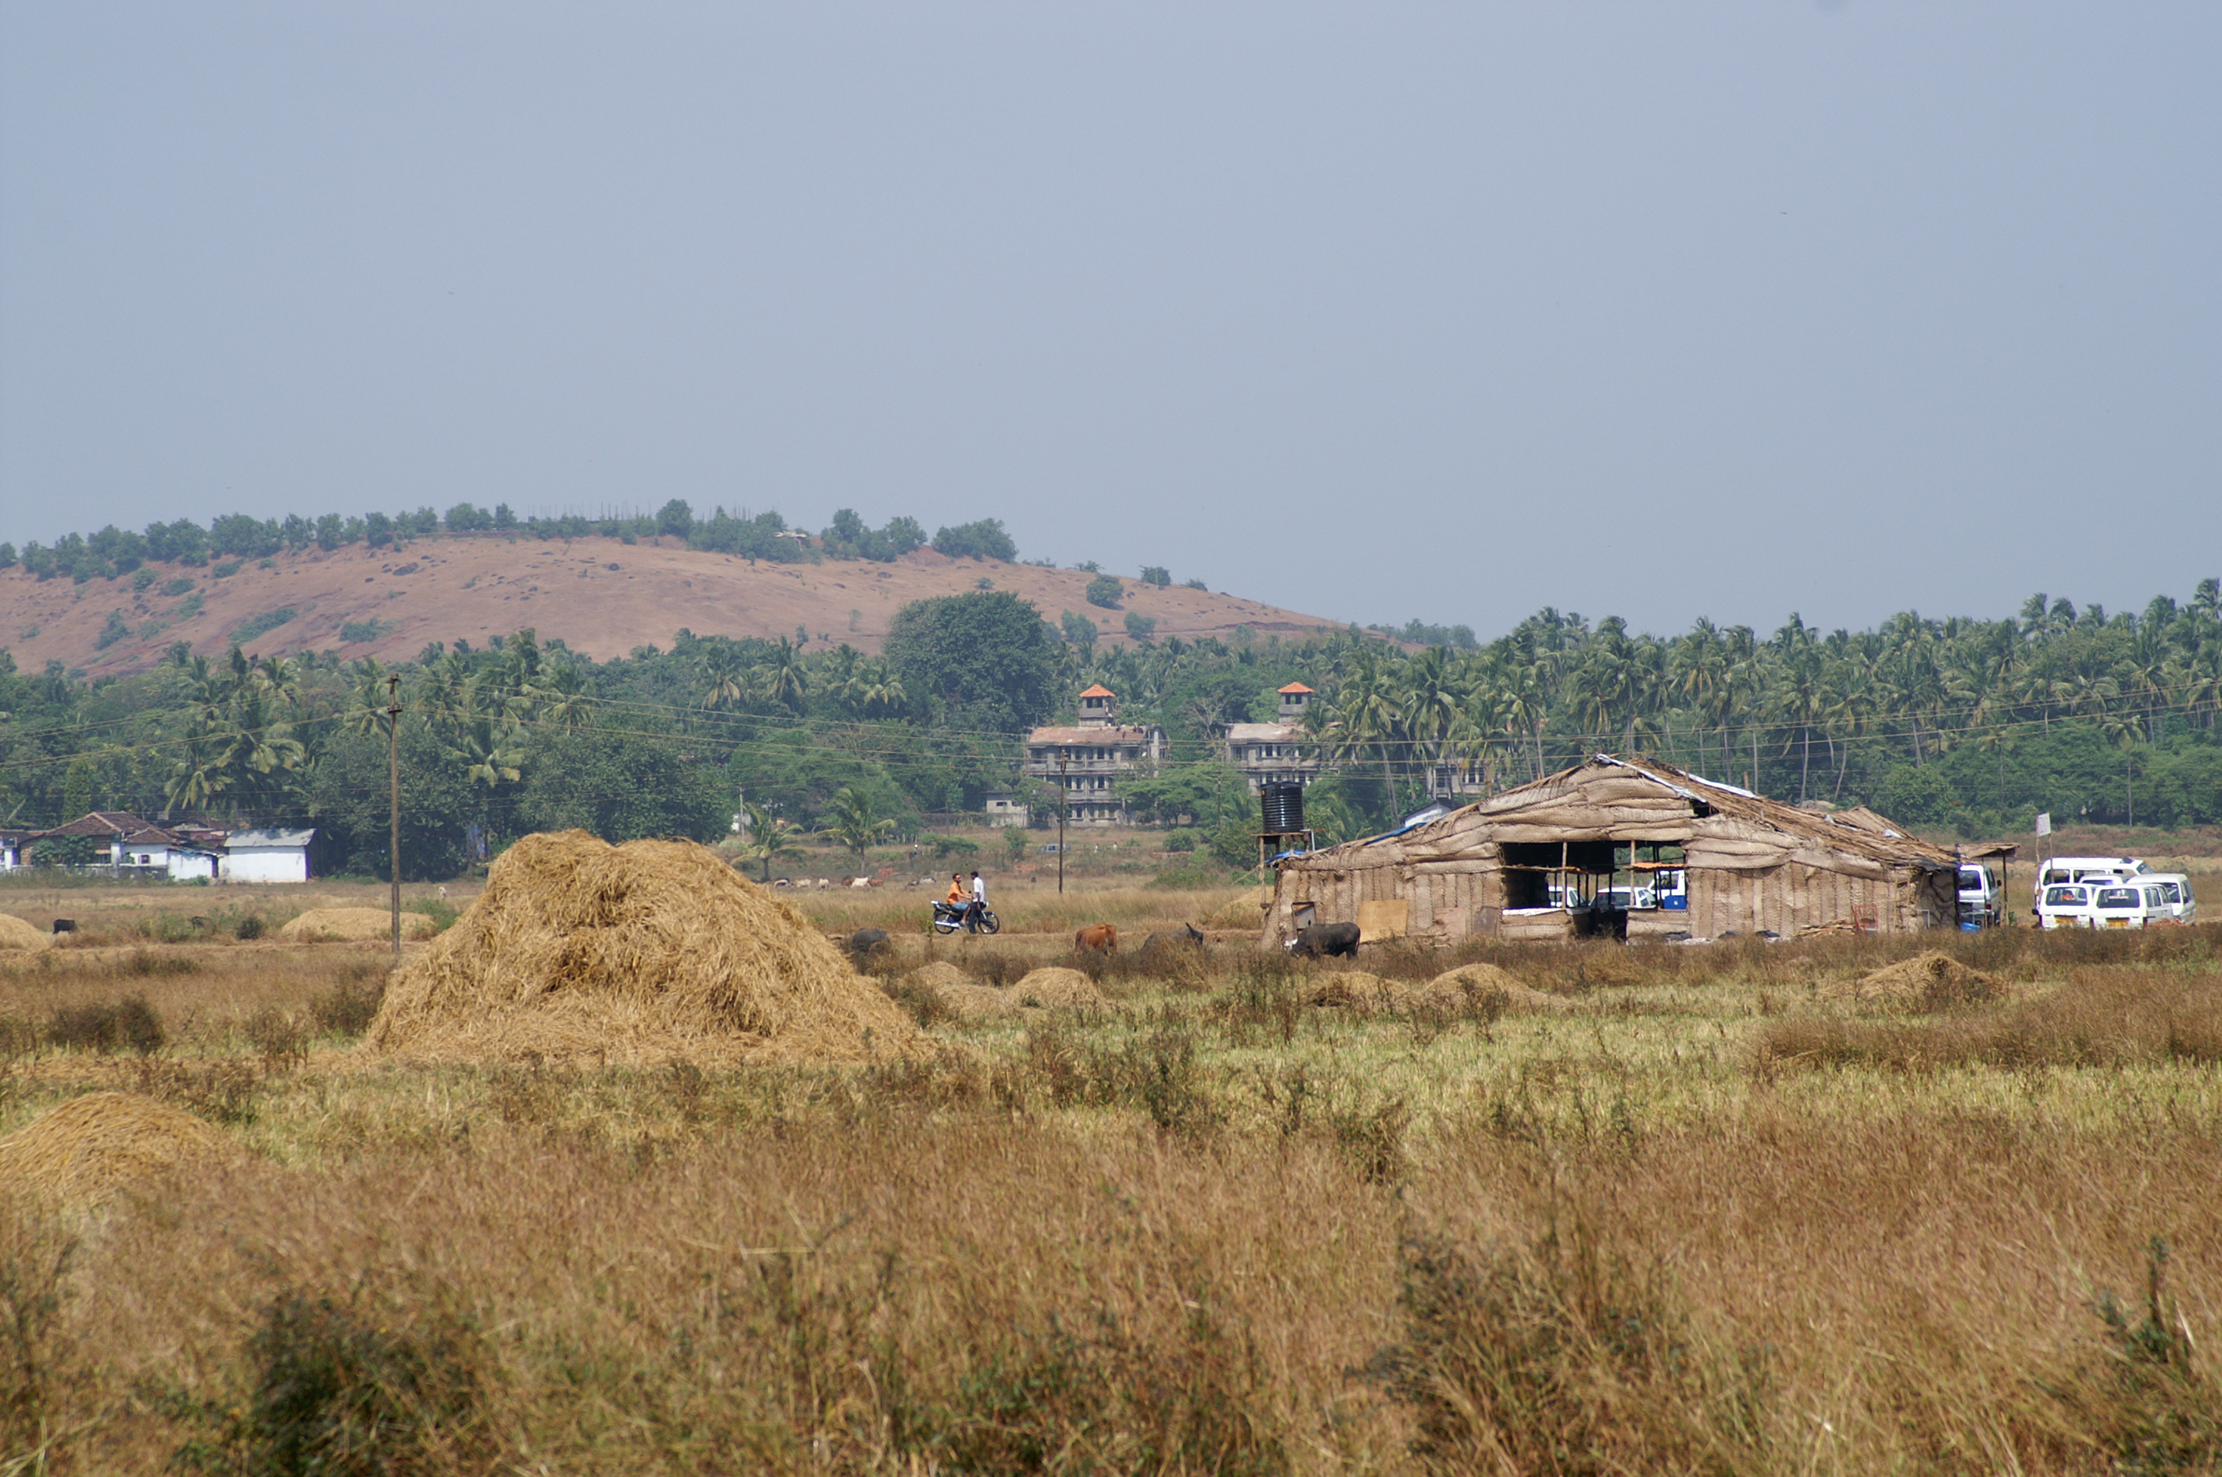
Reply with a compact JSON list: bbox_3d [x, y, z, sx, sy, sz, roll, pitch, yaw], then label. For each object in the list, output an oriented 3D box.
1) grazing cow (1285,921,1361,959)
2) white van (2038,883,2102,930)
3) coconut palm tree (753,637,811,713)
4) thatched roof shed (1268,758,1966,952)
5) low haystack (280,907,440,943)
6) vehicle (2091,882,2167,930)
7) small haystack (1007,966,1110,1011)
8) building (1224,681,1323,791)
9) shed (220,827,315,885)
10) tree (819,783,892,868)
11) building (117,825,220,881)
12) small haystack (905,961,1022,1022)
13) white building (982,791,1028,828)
[{"bbox_3d":[5.470,5.350,250.000,2.000,1.200,0.650,0,-1,-3],"label":"grazing cow"},{"bbox_3d":[26.200,4.760,262.600,1.410,1.640,3.370,0,-1,14],"label":"white van"},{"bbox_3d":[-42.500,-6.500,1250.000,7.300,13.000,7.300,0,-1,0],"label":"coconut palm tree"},{"bbox_3d":[13.413,3.051,257.500,17.200,4.950,11.200,0,-1,11],"label":"thatched roof shed"},{"bbox_3d":[-22.500,5.600,290.000,4.800,1.080,3.800,0,-1,0],"label":"low haystack"},{"bbox_3d":[28.200,4.860,267.600,1.420,1.660,3.350,0,-1,17],"label":"vehicle"},{"bbox_3d":[-0.796,4.025,153.000,1.600,0.760,1.500,0,-1,0],"label":"small haystack"},{"bbox_3d":[17.809,1.500,1040.000,12.300,14.600,12.000,0,-1,12],"label":"building"},{"bbox_3d":[-56.200,7.830,645.000,5.800,3.650,4.200,0,-1,4],"label":"shed"},{"bbox_3d":[-20.560,7.202,780.000,5.900,6.800,5.900,0,-1,0],"label":"tree"},{"bbox_3d":[-63.500,7.710,652.000,6.500,3.700,5.500,0,-1,2],"label":"building"},{"bbox_3d":[-2.327,3.913,150.000,1.750,0.920,1.650,0,-1,0],"label":"small haystack"},{"bbox_3d":[-11.500,7.590,1045.000,4.900,3.900,4.500,0,-1,0],"label":"white building"}]

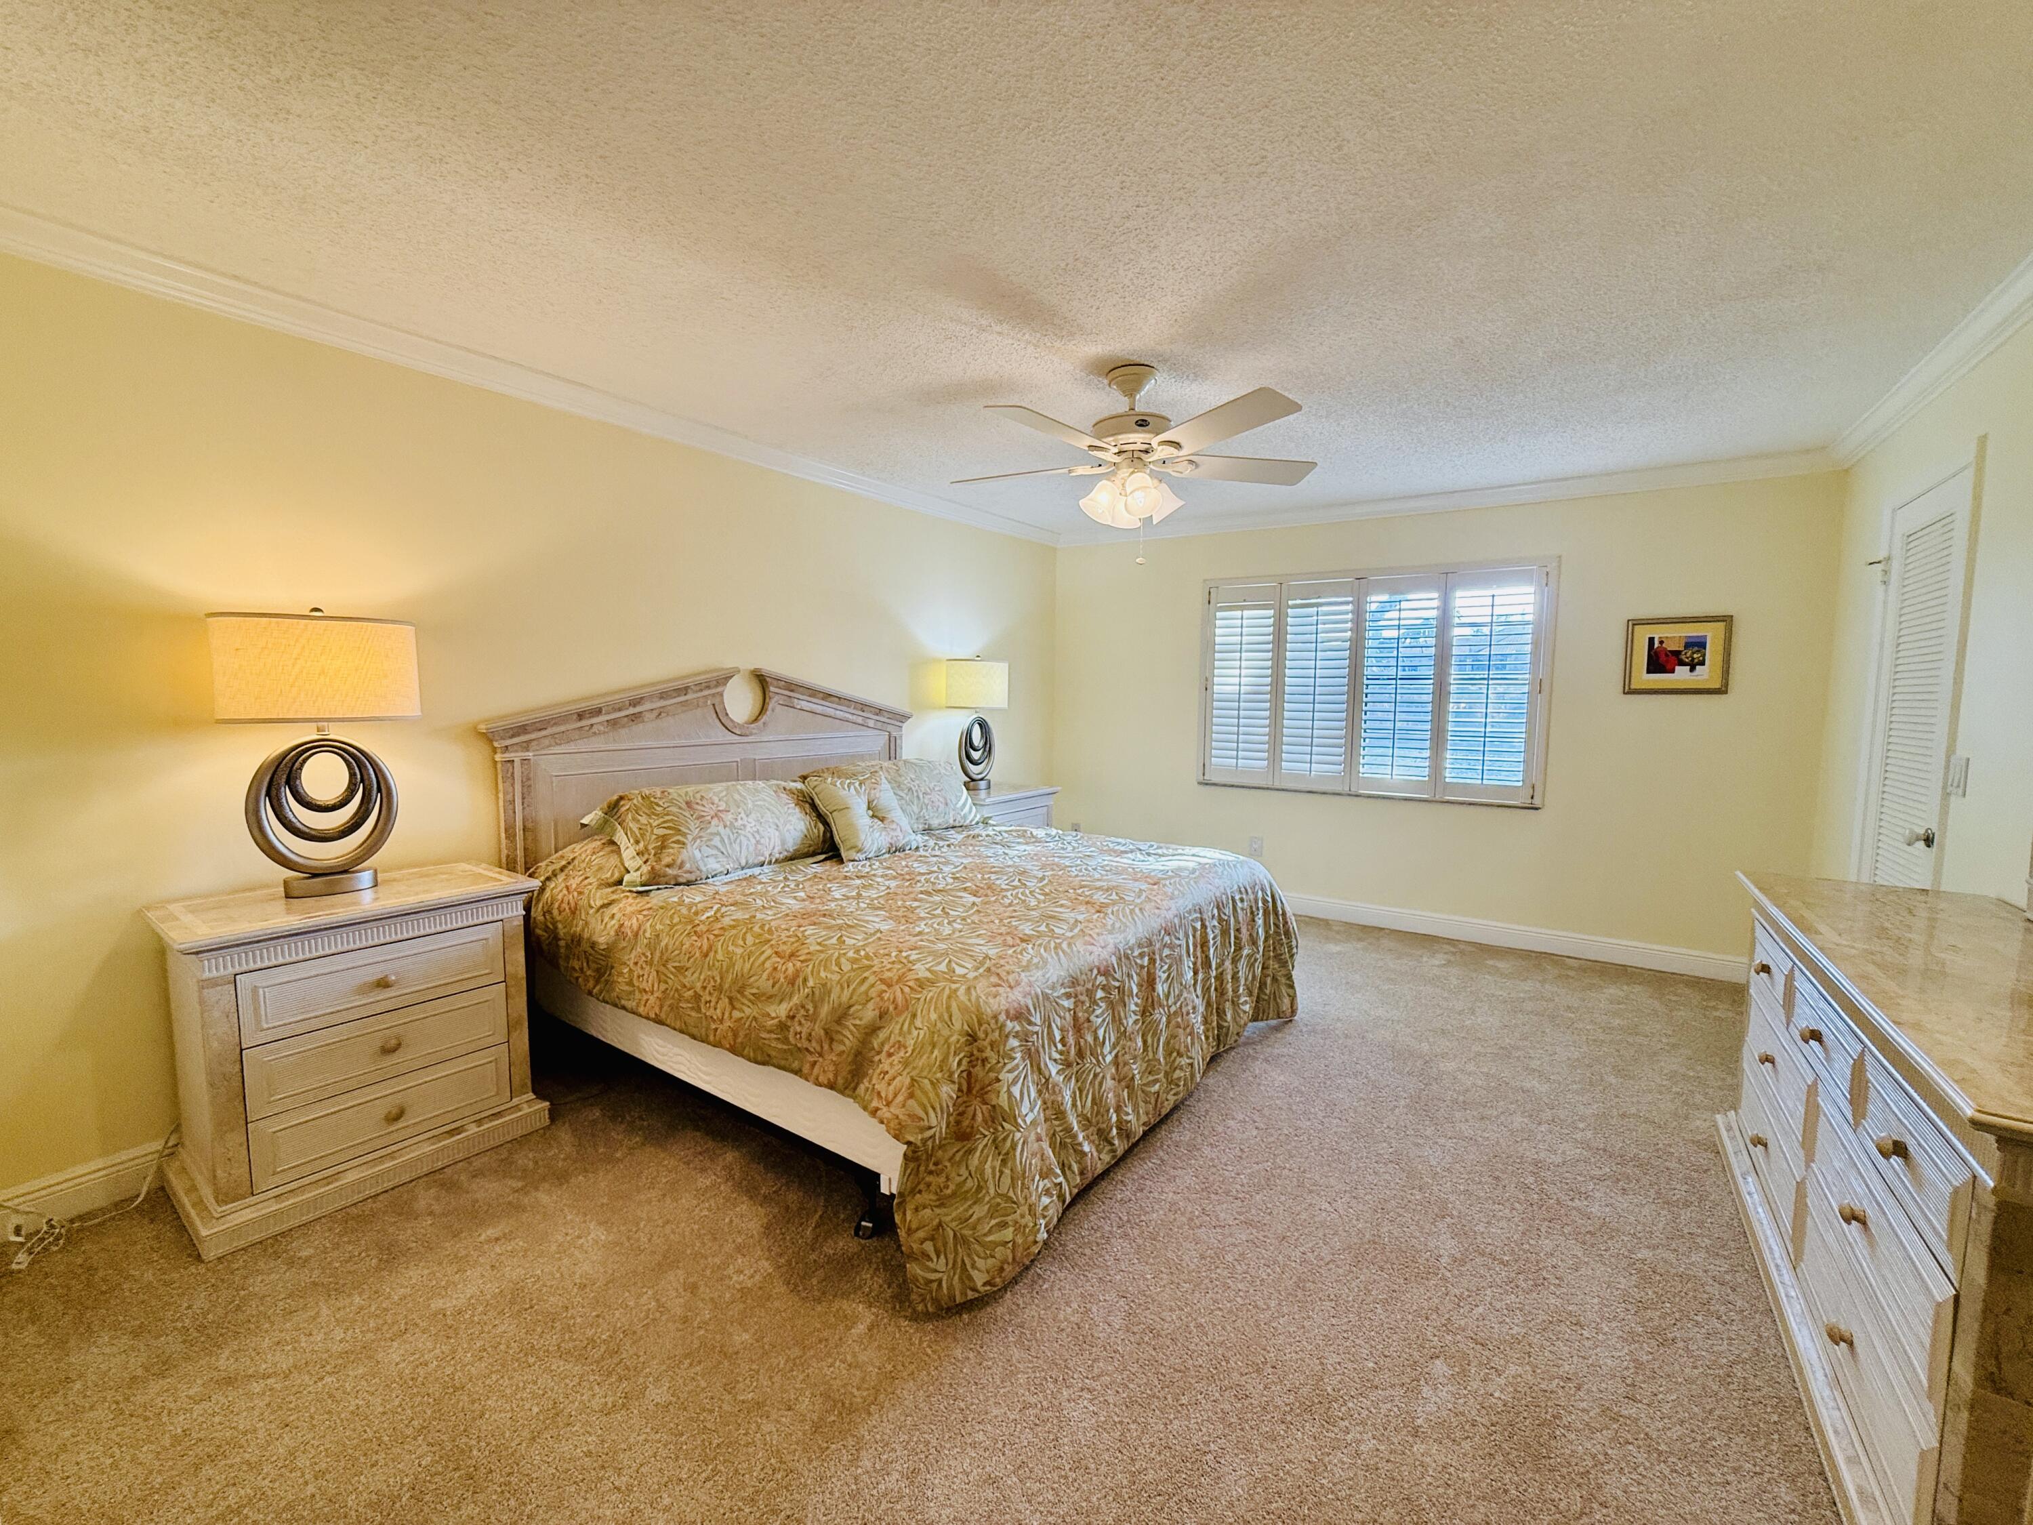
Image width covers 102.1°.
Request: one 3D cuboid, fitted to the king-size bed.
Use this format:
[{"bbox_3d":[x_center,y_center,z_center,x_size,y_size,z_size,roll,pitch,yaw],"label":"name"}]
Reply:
[{"bbox_3d":[-0.363,0.362,3.121,2.120,1.452,2.155,4,6,34],"label":"king-size bed"}]

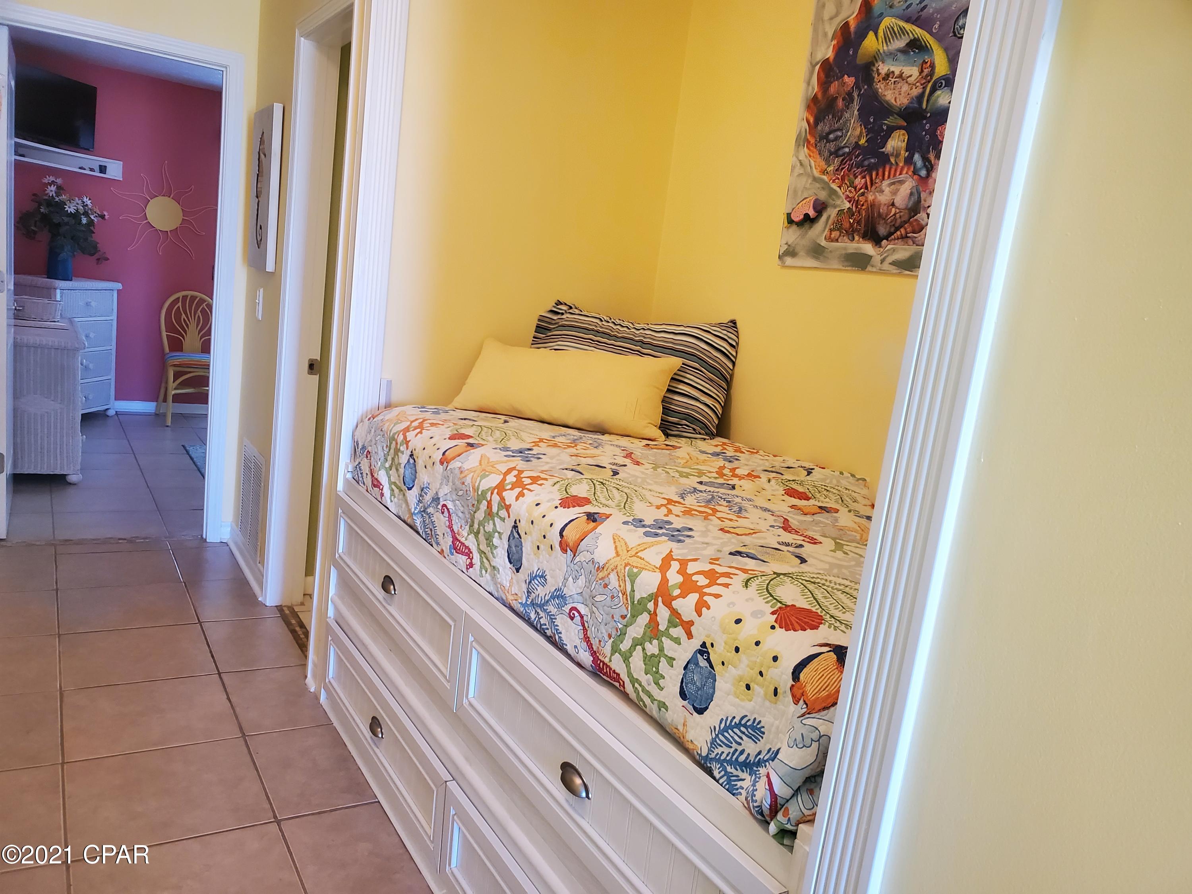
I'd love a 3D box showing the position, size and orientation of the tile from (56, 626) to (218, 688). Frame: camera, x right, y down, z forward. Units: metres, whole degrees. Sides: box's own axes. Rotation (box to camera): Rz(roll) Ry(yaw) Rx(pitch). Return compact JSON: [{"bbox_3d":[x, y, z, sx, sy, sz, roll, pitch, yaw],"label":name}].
[{"bbox_3d":[-1.498,0.678,2.927,0.430,0.010,0.418,1,12,-32],"label":"tile"}]

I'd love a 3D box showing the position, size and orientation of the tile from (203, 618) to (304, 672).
[{"bbox_3d":[-1.179,0.675,3.066,0.268,0.012,0.420,1,11,-32],"label":"tile"}]

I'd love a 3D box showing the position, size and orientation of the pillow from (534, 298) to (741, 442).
[{"bbox_3d":[0.102,-0.239,2.727,0.580,0.370,0.170,9,-3,9],"label":"pillow"}]

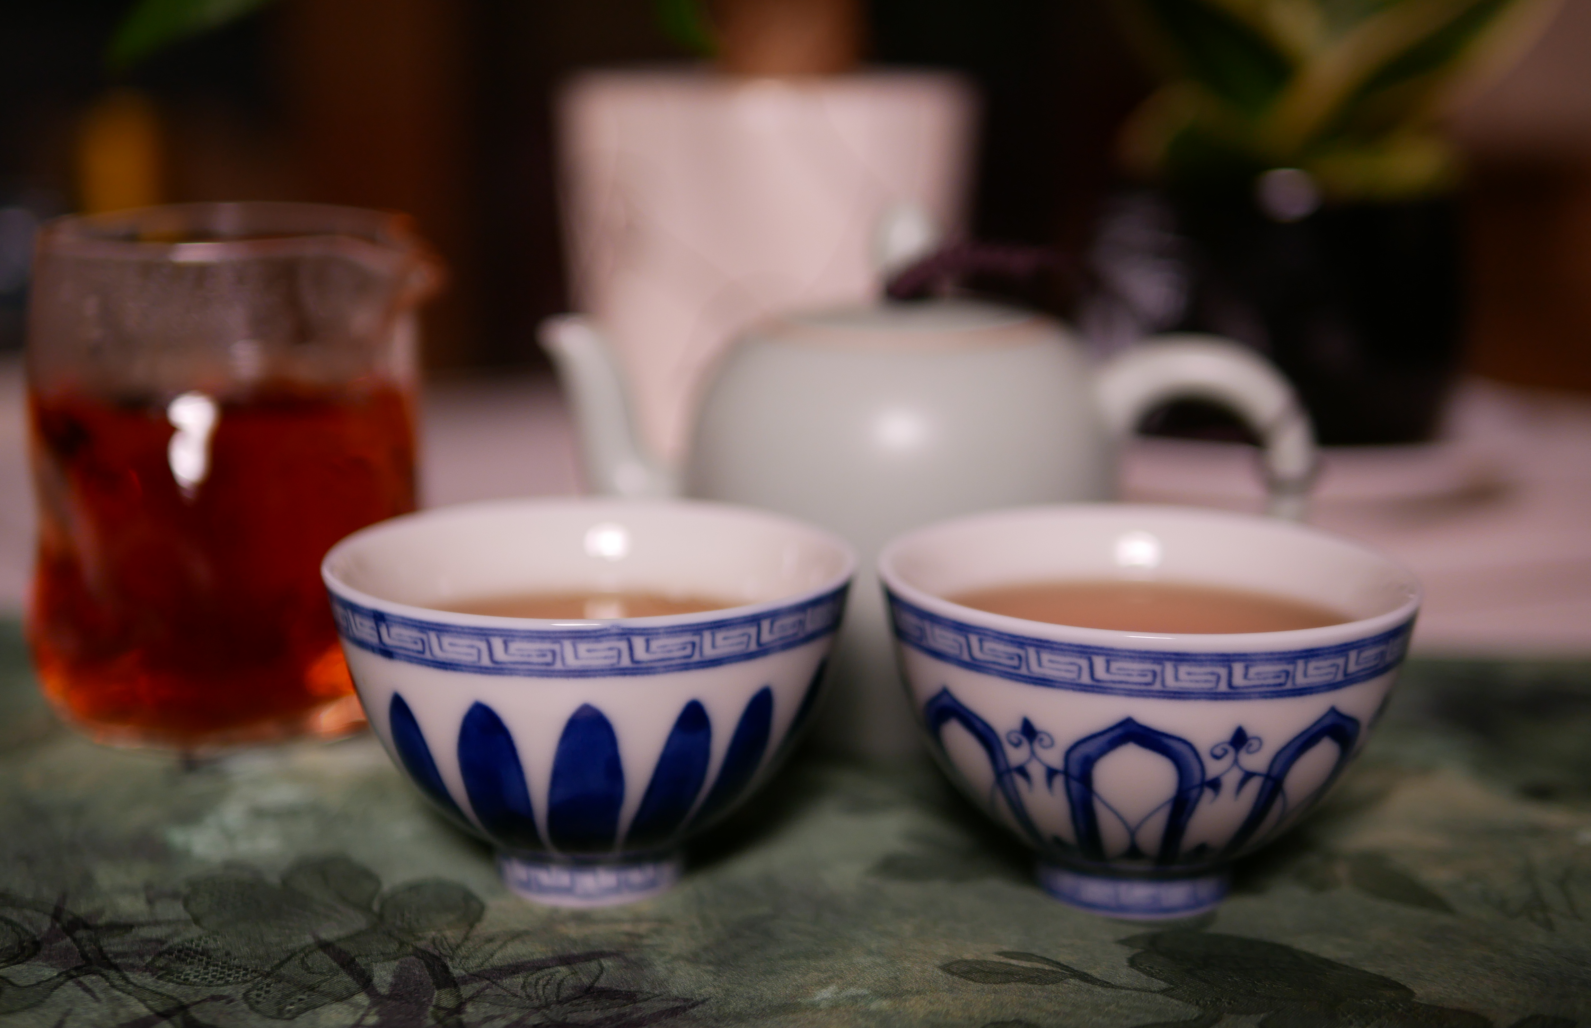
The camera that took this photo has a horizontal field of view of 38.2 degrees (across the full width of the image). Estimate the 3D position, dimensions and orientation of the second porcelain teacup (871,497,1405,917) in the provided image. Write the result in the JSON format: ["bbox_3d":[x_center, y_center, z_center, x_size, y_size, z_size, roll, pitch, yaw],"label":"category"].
[{"bbox_3d":[0.051,0.031,0.338,0.077,0.049,0.077,1,13,0],"label":"second porcelain teacup"}]

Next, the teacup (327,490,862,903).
[{"bbox_3d":[-0.030,0.030,0.342,0.077,0.049,0.077,1,13,0],"label":"teacup"}]

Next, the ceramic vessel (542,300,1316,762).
[{"bbox_3d":[0.024,-0.006,0.417,0.139,0.087,0.080,1,13,0],"label":"ceramic vessel"}]

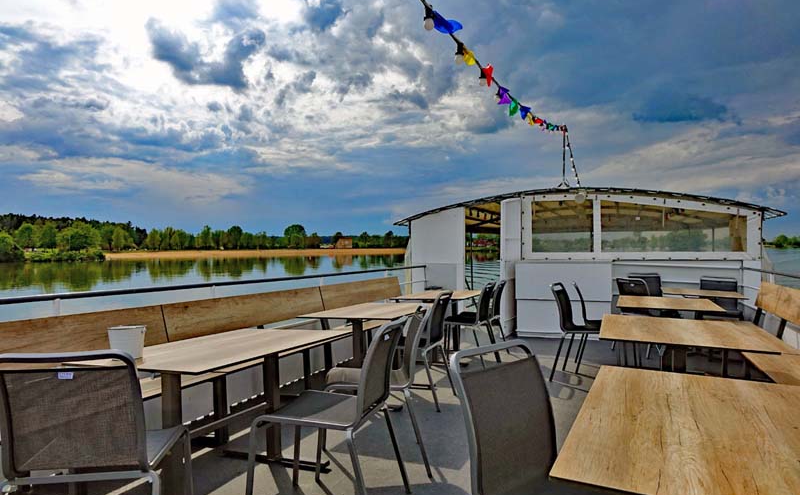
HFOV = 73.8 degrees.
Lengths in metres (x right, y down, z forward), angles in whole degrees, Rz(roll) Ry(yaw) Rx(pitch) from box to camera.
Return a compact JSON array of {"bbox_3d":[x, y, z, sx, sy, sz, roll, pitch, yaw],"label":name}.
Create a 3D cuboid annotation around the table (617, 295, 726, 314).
[{"bbox_3d":[2.470,0.880,4.960,0.800,0.740,1.170,0,0,23],"label":"table"}]

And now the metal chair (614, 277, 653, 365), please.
[{"bbox_3d":[2.942,0.801,6.370,0.605,0.885,0.490,0,-1,-30],"label":"metal chair"}]

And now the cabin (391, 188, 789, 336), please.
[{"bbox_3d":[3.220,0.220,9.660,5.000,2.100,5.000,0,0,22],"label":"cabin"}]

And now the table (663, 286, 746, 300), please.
[{"bbox_3d":[3.460,0.885,6.100,0.810,0.740,0.930,0,0,25],"label":"table"}]

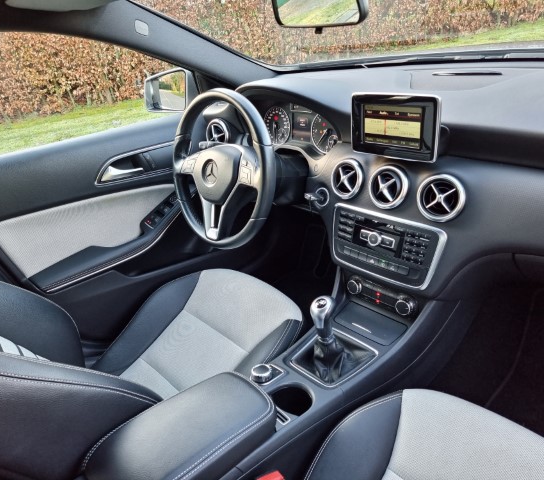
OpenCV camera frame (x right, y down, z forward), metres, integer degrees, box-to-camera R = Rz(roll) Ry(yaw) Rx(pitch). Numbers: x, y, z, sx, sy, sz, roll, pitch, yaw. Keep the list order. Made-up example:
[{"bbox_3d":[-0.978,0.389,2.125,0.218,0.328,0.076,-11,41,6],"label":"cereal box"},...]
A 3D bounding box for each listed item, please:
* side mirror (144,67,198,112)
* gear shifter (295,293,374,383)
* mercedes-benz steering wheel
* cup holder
[{"bbox_3d":[-0.348,-0.502,1.490,0.220,0.155,0.105,10,33,31],"label":"side mirror"},{"bbox_3d":[0.107,0.174,0.876,0.130,0.155,0.120,-30,34,-35],"label":"gear shifter"},{"bbox_3d":[-0.123,-0.166,1.067,0.100,0.375,0.375,-13,24,-42],"label":"mercedes-benz steering wheel"},{"bbox_3d":[0.041,0.322,0.834,0.084,0.065,0.084,-7,28,4],"label":"cup holder"}]

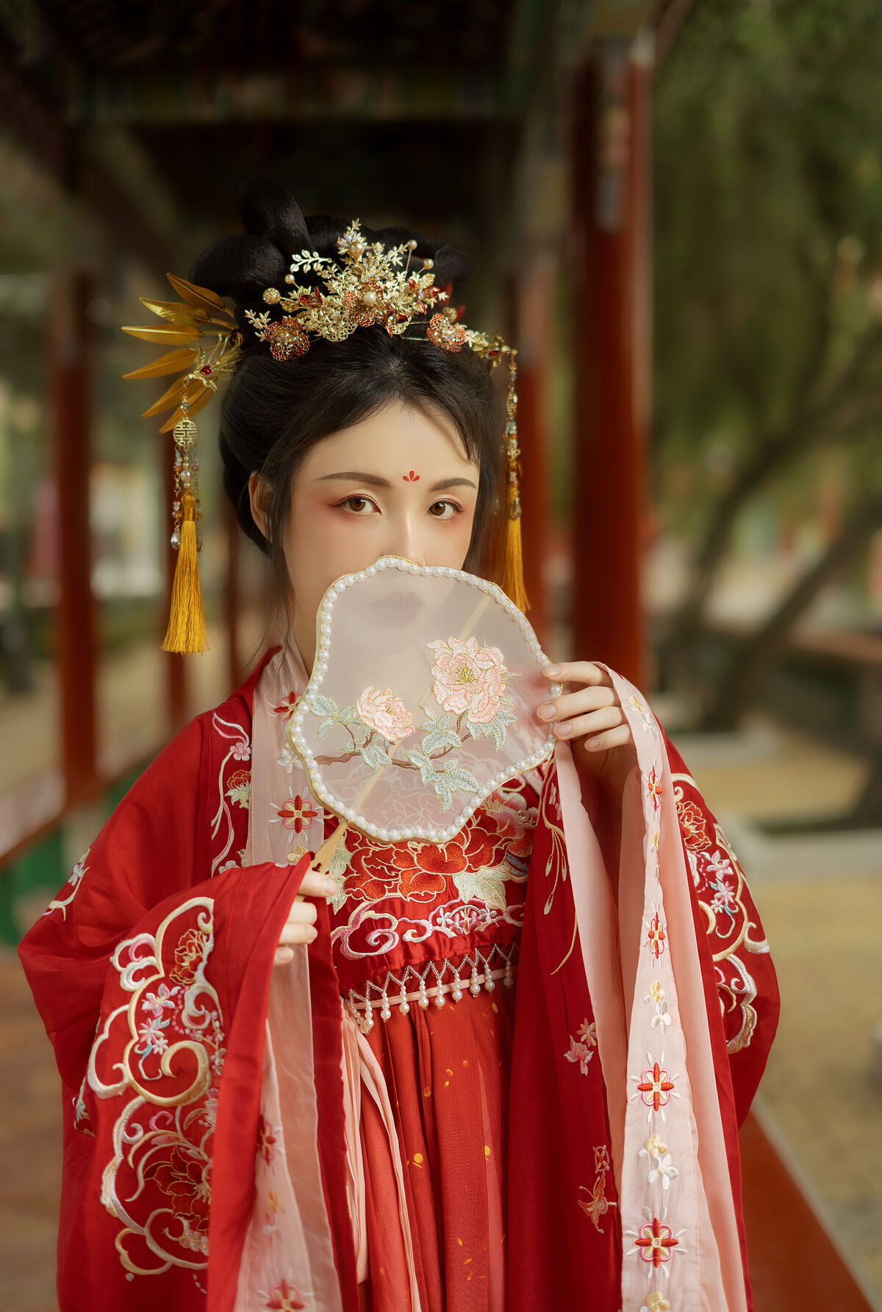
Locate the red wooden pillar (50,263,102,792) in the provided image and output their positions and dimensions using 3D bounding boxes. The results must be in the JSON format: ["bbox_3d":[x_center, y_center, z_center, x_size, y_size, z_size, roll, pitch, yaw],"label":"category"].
[{"bbox_3d":[-1.668,-0.532,8.395,0.195,2.460,0.195,0,3,-1],"label":"red wooden pillar"}]

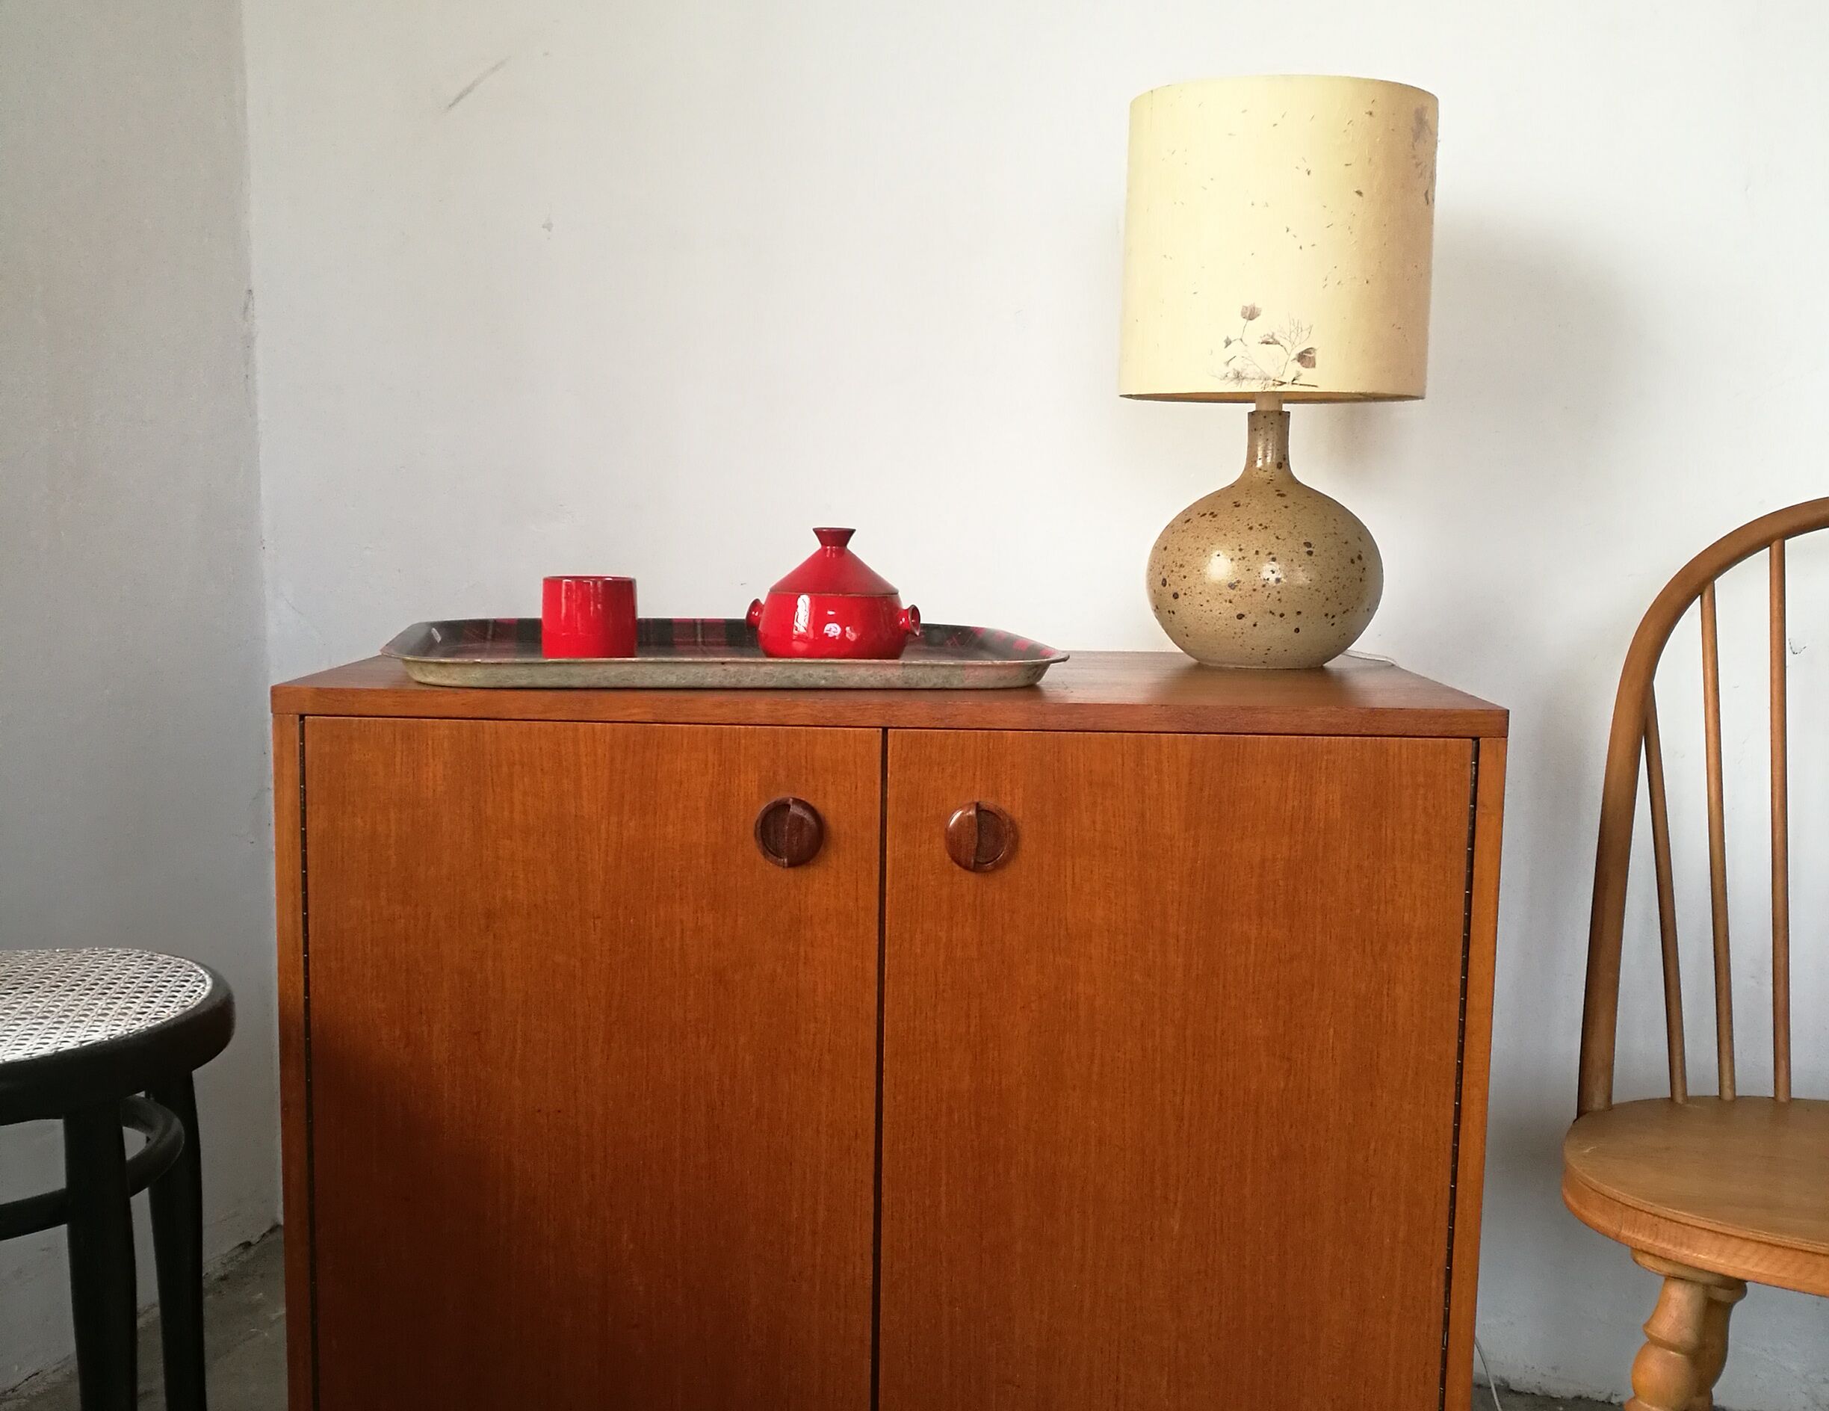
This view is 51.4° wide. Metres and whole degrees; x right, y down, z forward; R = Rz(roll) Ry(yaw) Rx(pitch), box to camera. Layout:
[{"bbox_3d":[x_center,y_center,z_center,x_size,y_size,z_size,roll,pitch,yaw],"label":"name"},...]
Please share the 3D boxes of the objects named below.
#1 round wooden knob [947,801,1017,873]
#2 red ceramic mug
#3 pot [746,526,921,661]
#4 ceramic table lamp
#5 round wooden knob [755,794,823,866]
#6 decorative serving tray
[{"bbox_3d":[0.047,0.094,1.354,0.049,0.049,0.020,1,7,1],"label":"round wooden knob"},{"bbox_3d":[-0.258,-0.066,1.512,0.075,0.070,0.075,1,7,0],"label":"red ceramic mug"},{"bbox_3d":[-0.065,-0.088,1.557,0.143,0.110,0.121,3,7,20],"label":"pot"},{"bbox_3d":[0.312,-0.276,1.639,0.259,0.482,0.259,1,7,1],"label":"ceramic table lamp"},{"bbox_3d":[-0.089,0.090,1.356,0.049,0.049,0.020,1,7,1],"label":"round wooden knob"},{"bbox_3d":[-0.157,-0.044,1.576,0.521,0.023,0.394,0,7,-8],"label":"decorative serving tray"}]

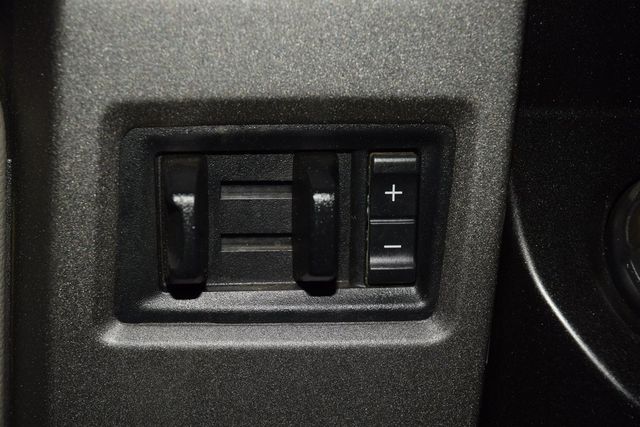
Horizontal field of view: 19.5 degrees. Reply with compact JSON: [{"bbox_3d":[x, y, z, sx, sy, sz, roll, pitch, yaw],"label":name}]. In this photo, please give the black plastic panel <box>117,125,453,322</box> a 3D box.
[{"bbox_3d":[-0.011,0.003,0.580,0.103,0.063,0.023,0,22,0],"label":"black plastic panel"}]

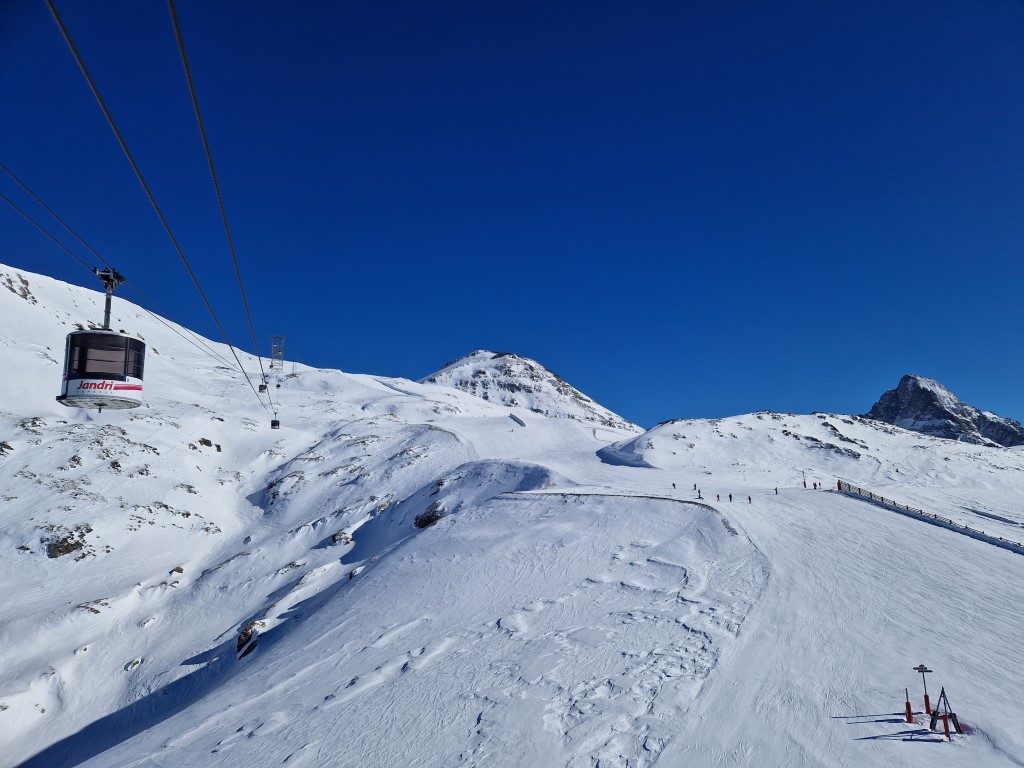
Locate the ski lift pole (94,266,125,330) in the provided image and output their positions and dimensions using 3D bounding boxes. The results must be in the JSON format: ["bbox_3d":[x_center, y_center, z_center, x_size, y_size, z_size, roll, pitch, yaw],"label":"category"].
[{"bbox_3d":[-15.715,-3.252,26.500,0.800,2.400,1.300,1,-11,-19],"label":"ski lift pole"}]

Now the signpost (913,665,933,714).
[{"bbox_3d":[39.137,28.872,64.353,1.750,4.396,0.400,-3,-9,6],"label":"signpost"}]

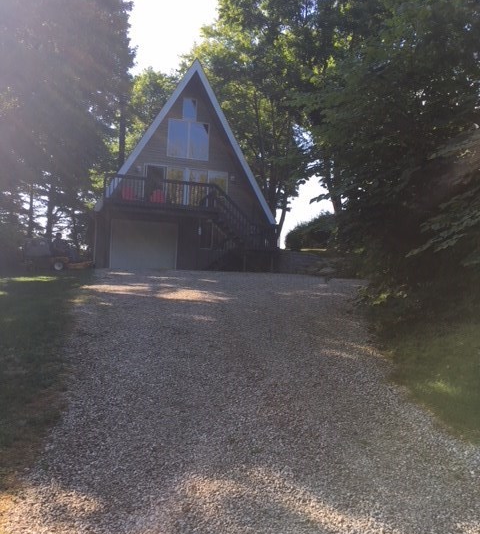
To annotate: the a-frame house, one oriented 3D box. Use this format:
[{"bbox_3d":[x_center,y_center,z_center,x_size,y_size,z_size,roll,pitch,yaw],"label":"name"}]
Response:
[{"bbox_3d":[-3.581,-4.374,28.633,8.350,9.750,10.000,3,-4,-18],"label":"a-frame house"}]

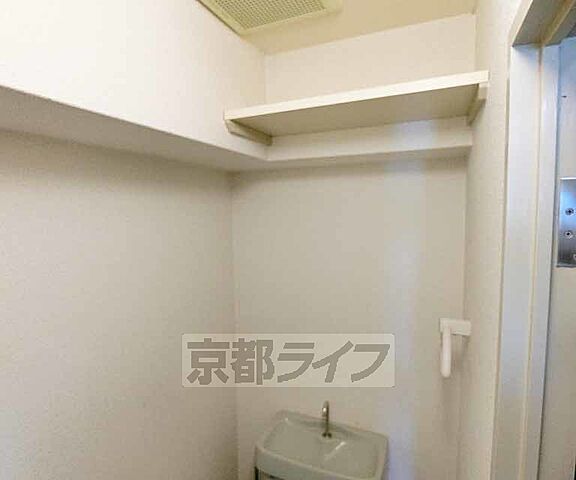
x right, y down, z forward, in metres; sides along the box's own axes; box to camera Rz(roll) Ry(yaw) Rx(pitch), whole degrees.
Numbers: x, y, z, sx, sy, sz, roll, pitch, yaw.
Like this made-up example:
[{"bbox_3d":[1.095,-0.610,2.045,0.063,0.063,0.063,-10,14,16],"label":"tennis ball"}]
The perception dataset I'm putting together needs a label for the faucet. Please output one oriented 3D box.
[{"bbox_3d":[0.133,0.626,1.143,0.034,0.143,0.064,2,6,24],"label":"faucet"}]

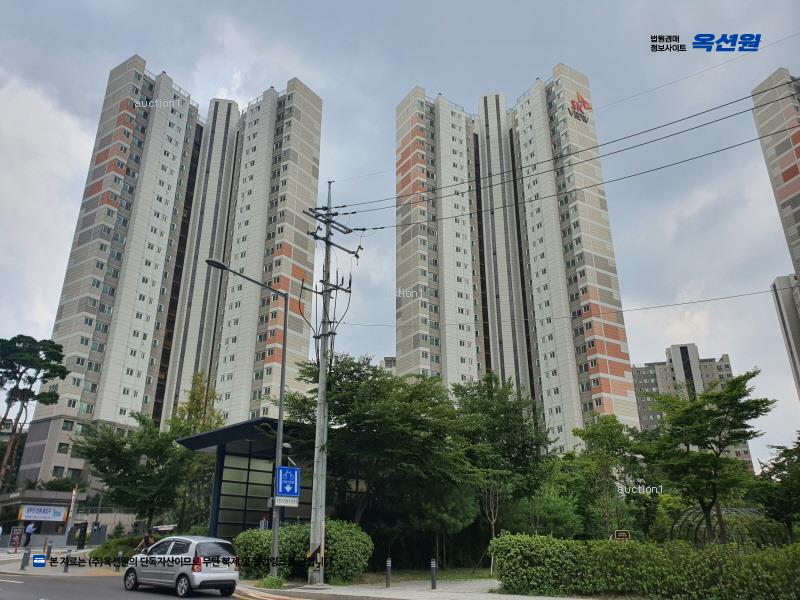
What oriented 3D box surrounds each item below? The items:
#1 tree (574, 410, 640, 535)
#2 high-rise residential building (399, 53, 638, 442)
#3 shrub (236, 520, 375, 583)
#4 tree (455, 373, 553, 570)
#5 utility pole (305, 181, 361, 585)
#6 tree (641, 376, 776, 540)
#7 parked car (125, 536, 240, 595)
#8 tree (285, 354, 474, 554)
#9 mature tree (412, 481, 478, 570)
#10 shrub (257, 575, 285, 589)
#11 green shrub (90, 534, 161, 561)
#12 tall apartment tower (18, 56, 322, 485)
[{"bbox_3d":[8.184,7.491,23.575,2.800,6.100,2.700,-7,-23,17],"label":"tree"},{"bbox_3d":[18.698,-0.767,106.773,36.000,78.500,22.000,-5,-22,12],"label":"high-rise residential building"},{"bbox_3d":[-3.575,9.426,22.622,5.900,1.950,1.700,-18,-28,38],"label":"shrub"},{"bbox_3d":[4.382,7.132,25.679,4.230,8.300,4.020,-4,-22,9],"label":"tree"},{"bbox_3d":[-2.974,2.163,22.810,0.900,15.600,2.400,-18,-28,38],"label":"utility pole"},{"bbox_3d":[10.611,5.839,20.237,4.400,6.700,4.200,-11,-24,25],"label":"tree"},{"bbox_3d":[-6.230,7.446,16.956,3.535,1.480,1.600,-15,-26,32],"label":"parked car"},{"bbox_3d":[-0.826,6.286,23.867,7.670,8.560,6.750,1,-22,-2],"label":"tree"},{"bbox_3d":[1.809,9.194,24.323,2.760,3.480,2.620,-2,-22,4],"label":"mature tree"},{"bbox_3d":[-3.832,8.319,17.788,0.830,0.340,0.700,4,-22,-10],"label":"shrub"},{"bbox_3d":[-13.417,12.358,29.874,3.600,1.400,2.200,9,-23,-21],"label":"green shrub"},{"bbox_3d":[-33.403,-1.197,99.362,36.000,75.000,22.000,4,-22,-11],"label":"tall apartment tower"}]

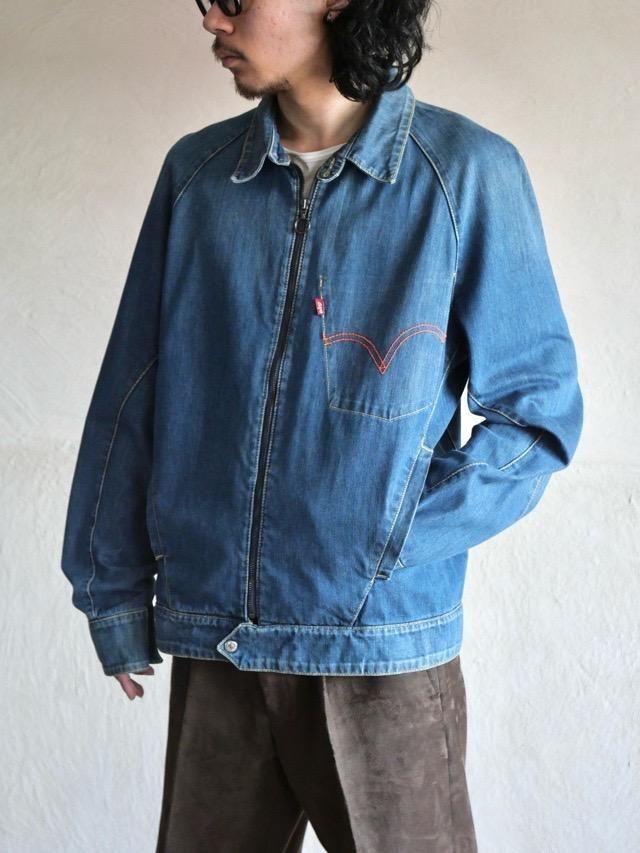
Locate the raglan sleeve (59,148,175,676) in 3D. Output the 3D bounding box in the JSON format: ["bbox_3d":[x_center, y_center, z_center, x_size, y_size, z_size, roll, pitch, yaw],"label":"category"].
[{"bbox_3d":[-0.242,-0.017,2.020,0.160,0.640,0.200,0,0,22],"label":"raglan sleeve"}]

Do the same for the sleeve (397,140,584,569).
[{"bbox_3d":[0.194,-0.087,1.920,0.210,0.500,0.240,0,0,22],"label":"sleeve"}]

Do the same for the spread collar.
[{"bbox_3d":[0.004,-0.345,1.950,0.195,0.140,0.180,0,0,22],"label":"spread collar"}]

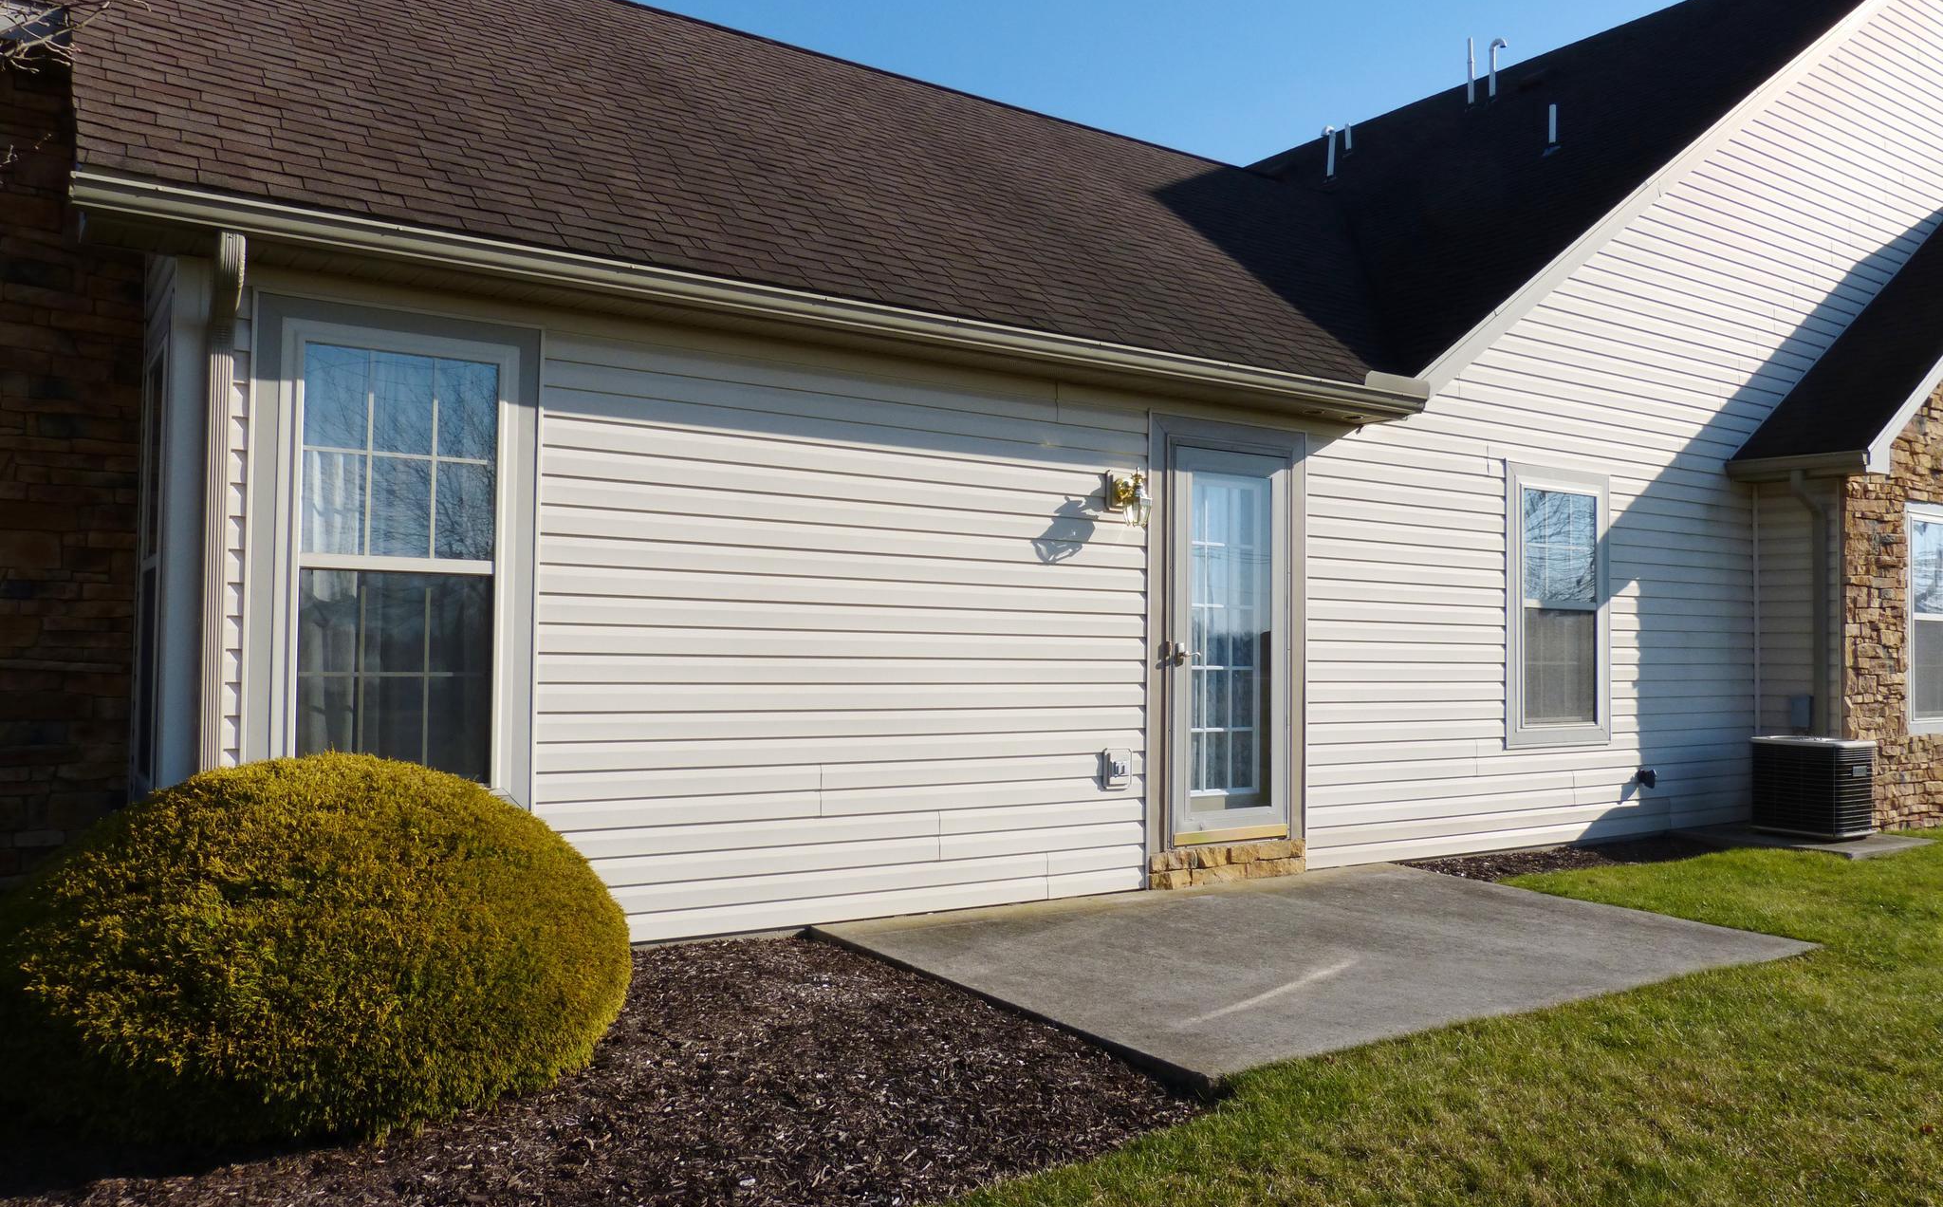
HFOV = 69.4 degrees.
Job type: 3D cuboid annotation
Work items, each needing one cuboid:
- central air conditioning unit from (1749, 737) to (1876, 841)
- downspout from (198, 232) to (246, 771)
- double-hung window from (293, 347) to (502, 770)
[{"bbox_3d":[5.695,1.250,9.495,0.545,0.614,0.545,2,-2,-33],"label":"central air conditioning unit"},{"bbox_3d":[-2.466,0.043,4.586,0.073,2.430,0.330,2,-2,-33],"label":"downspout"},{"bbox_3d":[-2.059,-0.145,5.064,0.760,1.610,0.090,2,-2,-33],"label":"double-hung window"}]

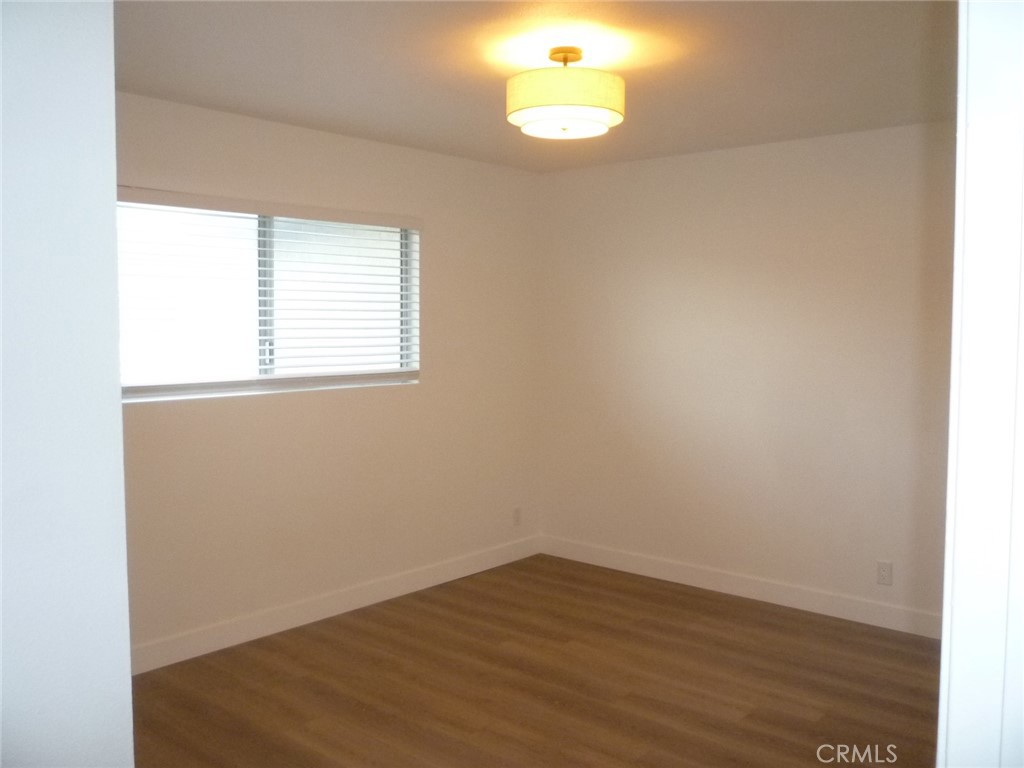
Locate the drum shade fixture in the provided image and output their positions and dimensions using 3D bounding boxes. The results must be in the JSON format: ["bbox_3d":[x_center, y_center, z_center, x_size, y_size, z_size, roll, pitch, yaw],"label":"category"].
[{"bbox_3d":[0.191,-1.037,3.035,0.414,0.270,0.414,0,4,0],"label":"drum shade fixture"}]

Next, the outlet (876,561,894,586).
[{"bbox_3d":[1.848,0.939,4.248,0.071,0.115,0.009,3,5,41],"label":"outlet"}]

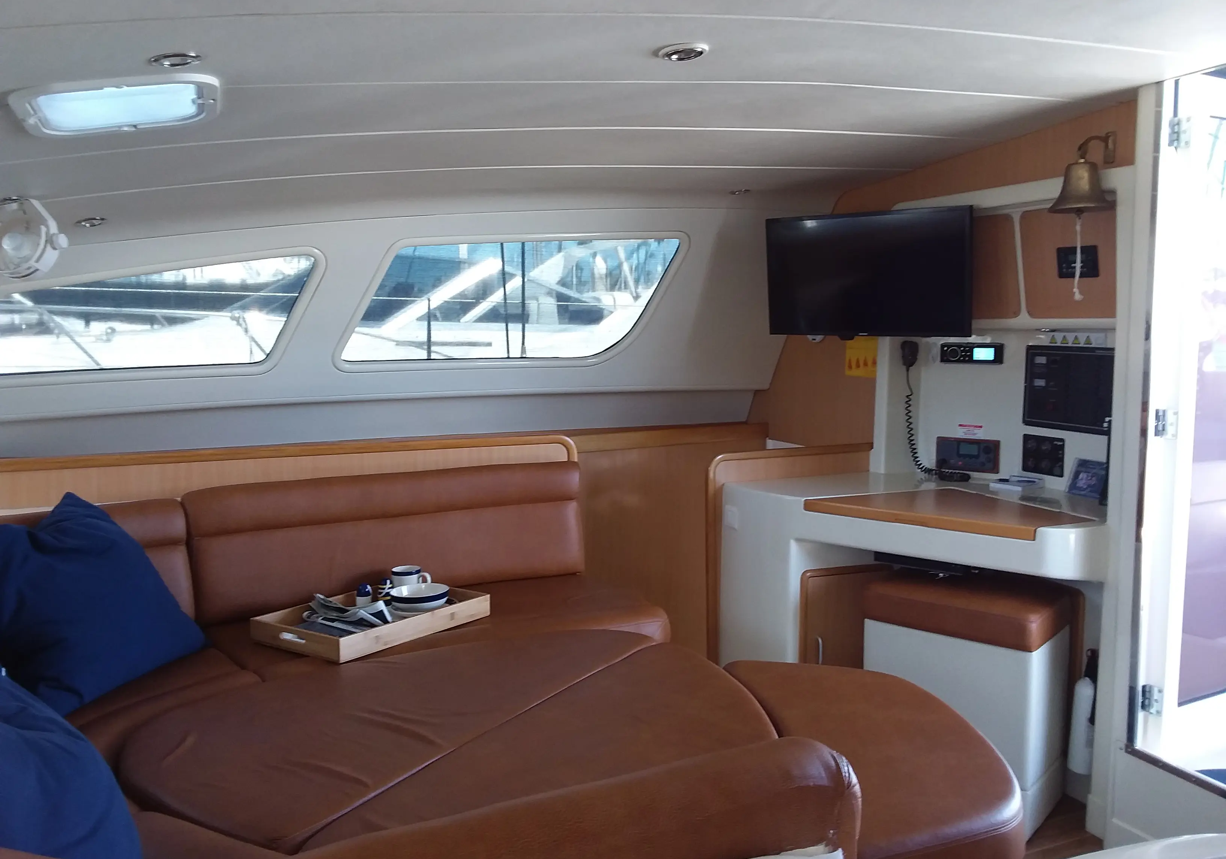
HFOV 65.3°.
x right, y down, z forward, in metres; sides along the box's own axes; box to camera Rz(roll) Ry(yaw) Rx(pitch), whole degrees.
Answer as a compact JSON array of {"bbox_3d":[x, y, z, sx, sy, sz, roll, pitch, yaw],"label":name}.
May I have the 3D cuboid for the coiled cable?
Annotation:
[{"bbox_3d":[0.948,-0.020,2.790,0.190,0.333,0.070,4,6,33],"label":"coiled cable"}]

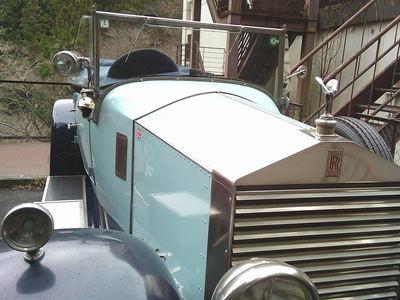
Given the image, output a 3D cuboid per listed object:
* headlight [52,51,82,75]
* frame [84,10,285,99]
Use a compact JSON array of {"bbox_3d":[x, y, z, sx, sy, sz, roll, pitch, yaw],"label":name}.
[{"bbox_3d":[-0.683,-0.442,2.004,0.130,0.132,0.120,3,13,0],"label":"headlight"},{"bbox_3d":[-0.026,-0.494,2.203,1.115,0.453,0.060,0,7,-16],"label":"frame"}]

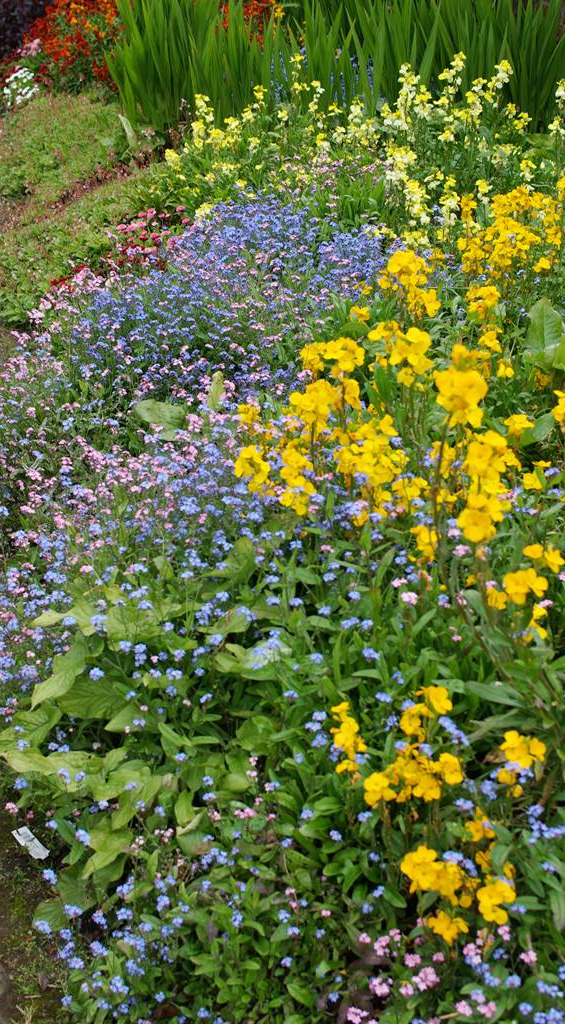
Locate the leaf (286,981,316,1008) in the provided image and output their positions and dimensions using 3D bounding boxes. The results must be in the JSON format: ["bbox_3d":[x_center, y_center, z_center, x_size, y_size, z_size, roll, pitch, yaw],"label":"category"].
[{"bbox_3d":[0.022,0.547,1.680,0.021,0.012,0.042,-33,56,-26],"label":"leaf"}]

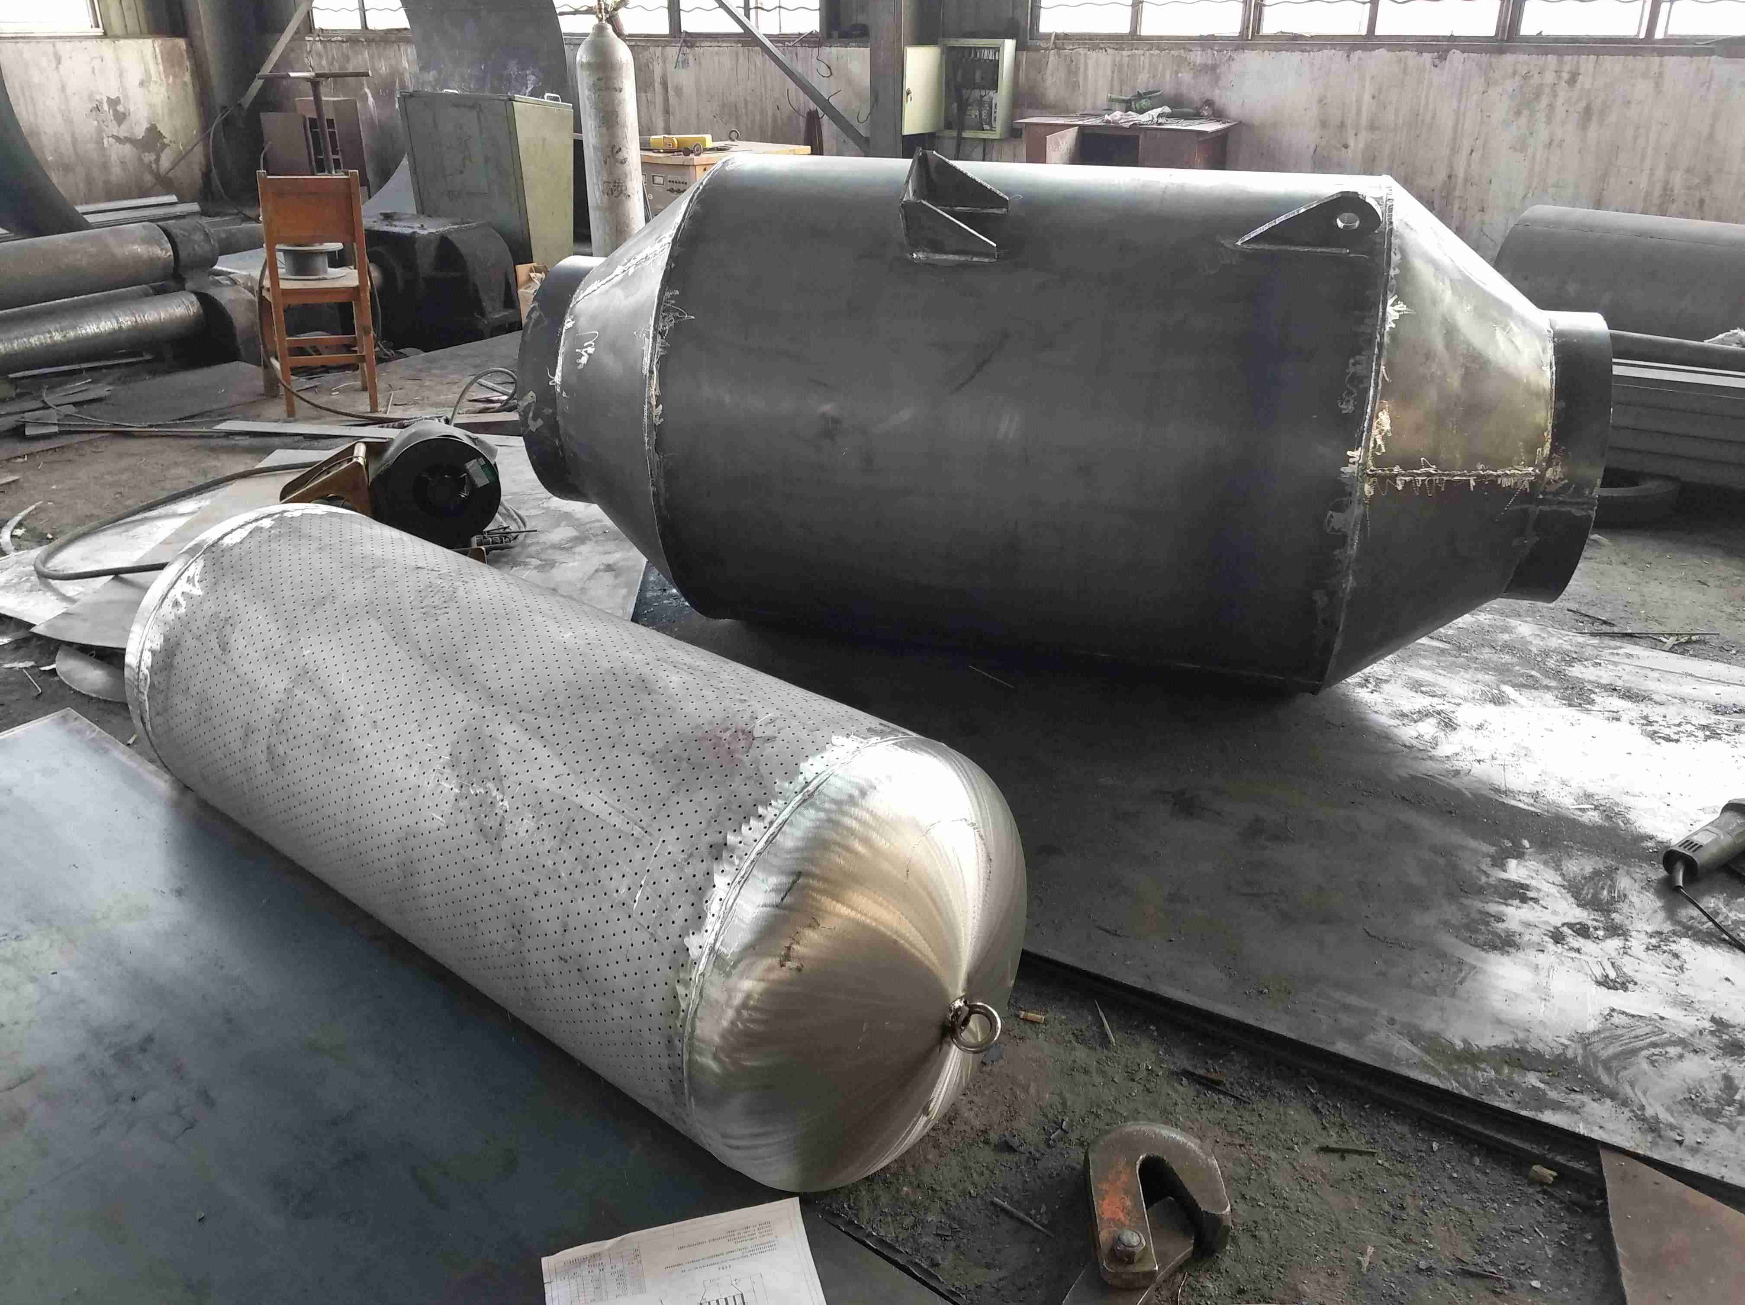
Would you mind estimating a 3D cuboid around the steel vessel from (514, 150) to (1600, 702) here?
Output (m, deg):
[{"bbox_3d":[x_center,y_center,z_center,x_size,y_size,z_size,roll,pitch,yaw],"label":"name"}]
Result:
[{"bbox_3d":[0.329,-0.502,2.704,2.110,1.030,1.030,7,27,15],"label":"steel vessel"}]

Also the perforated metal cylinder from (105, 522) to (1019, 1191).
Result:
[{"bbox_3d":[-0.447,0.207,1.801,1.493,0.539,0.539,20,32,34],"label":"perforated metal cylinder"}]

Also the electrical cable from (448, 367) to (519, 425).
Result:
[{"bbox_3d":[-1.450,-0.975,4.679,0.270,0.180,0.250,0,26,0],"label":"electrical cable"}]

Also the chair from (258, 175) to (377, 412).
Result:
[{"bbox_3d":[-2.022,-1.321,4.609,0.370,0.850,0.410,-8,27,-15],"label":"chair"}]

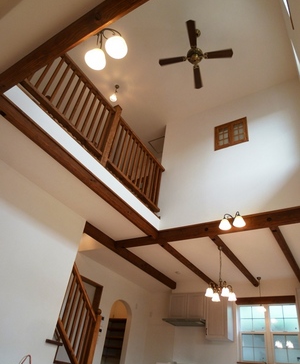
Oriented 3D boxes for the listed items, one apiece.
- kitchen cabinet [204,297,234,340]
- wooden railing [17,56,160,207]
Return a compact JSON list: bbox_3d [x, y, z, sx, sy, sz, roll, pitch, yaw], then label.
[{"bbox_3d":[1.498,2.920,6.036,0.481,0.916,0.340,-15,-42,29],"label":"kitchen cabinet"},{"bbox_3d":[-0.622,-0.739,4.489,0.090,1.240,3.290,-15,-42,29],"label":"wooden railing"}]

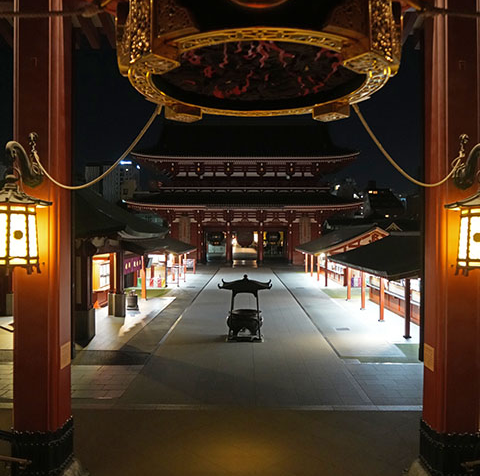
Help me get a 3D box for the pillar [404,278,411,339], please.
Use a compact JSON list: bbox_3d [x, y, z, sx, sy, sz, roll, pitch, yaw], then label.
[{"bbox_3d":[7.250,3.050,20.750,0.200,2.570,0.200,0,0,1],"label":"pillar"}]

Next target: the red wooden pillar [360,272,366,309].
[{"bbox_3d":[7.153,2.961,27.755,0.210,2.346,0.210,0,0,1],"label":"red wooden pillar"}]

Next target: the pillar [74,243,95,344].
[{"bbox_3d":[-6.383,2.135,19.702,0.860,4.065,0.860,0,0,1],"label":"pillar"}]

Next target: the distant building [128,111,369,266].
[{"bbox_3d":[0.850,-7.650,71.500,31.000,22.600,17.000,0,0,1],"label":"distant building"}]

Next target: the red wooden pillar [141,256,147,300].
[{"bbox_3d":[-6.368,2.671,31.776,0.260,2.893,0.260,0,0,1],"label":"red wooden pillar"}]

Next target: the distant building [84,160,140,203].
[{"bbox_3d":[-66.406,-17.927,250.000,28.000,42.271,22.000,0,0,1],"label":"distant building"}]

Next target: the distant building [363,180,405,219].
[{"bbox_3d":[50.823,-8.057,170.000,15.000,23.198,14.000,0,0,1],"label":"distant building"}]

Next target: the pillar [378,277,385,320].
[{"bbox_3d":[7.100,3.015,24.000,0.210,2.270,0.210,0,0,1],"label":"pillar"}]

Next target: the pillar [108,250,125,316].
[{"bbox_3d":[-6.567,2.305,25.585,0.840,3.677,0.840,0,0,1],"label":"pillar"}]

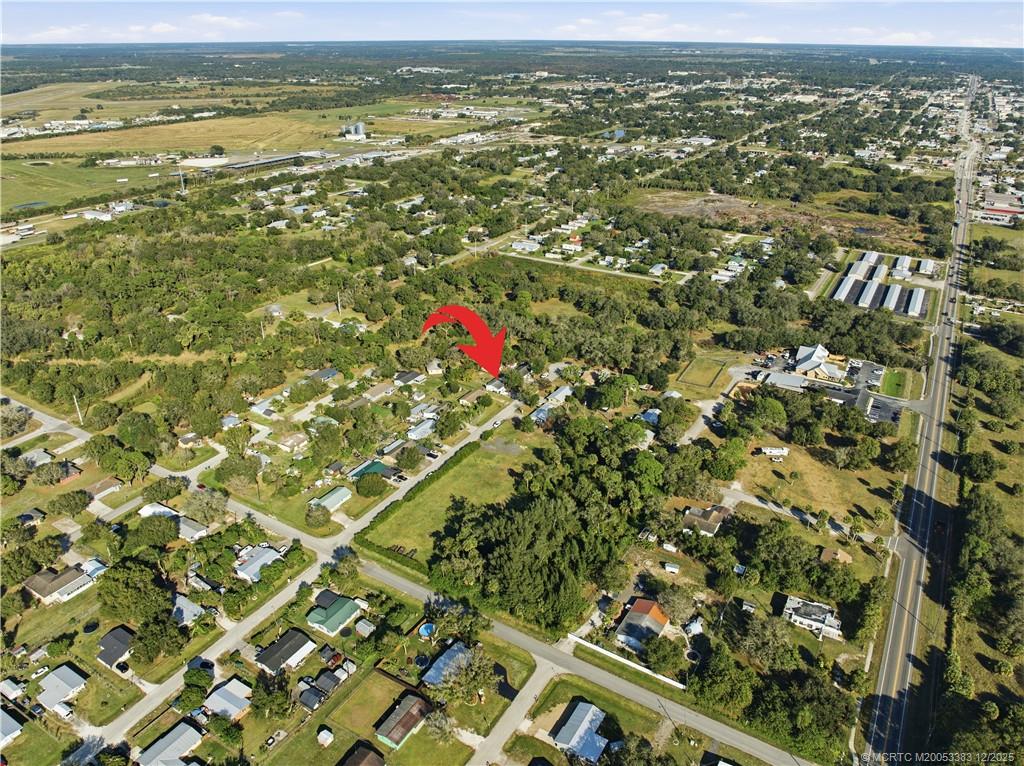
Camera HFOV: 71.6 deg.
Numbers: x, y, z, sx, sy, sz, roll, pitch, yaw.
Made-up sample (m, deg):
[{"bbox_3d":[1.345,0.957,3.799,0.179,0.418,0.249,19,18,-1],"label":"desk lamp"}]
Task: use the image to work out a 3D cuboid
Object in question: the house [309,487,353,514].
[{"bbox_3d":[-79.880,51.390,314.240,11.890,4.070,15.350,15,30,28],"label":"house"}]

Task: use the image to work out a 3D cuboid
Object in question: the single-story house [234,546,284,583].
[{"bbox_3d":[-98.880,71.190,278.150,15.000,4.400,15.000,15,30,28],"label":"single-story house"}]

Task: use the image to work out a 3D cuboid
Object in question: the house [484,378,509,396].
[{"bbox_3d":[-7.400,2.540,420.010,13.500,4.600,10.300,15,30,28],"label":"house"}]

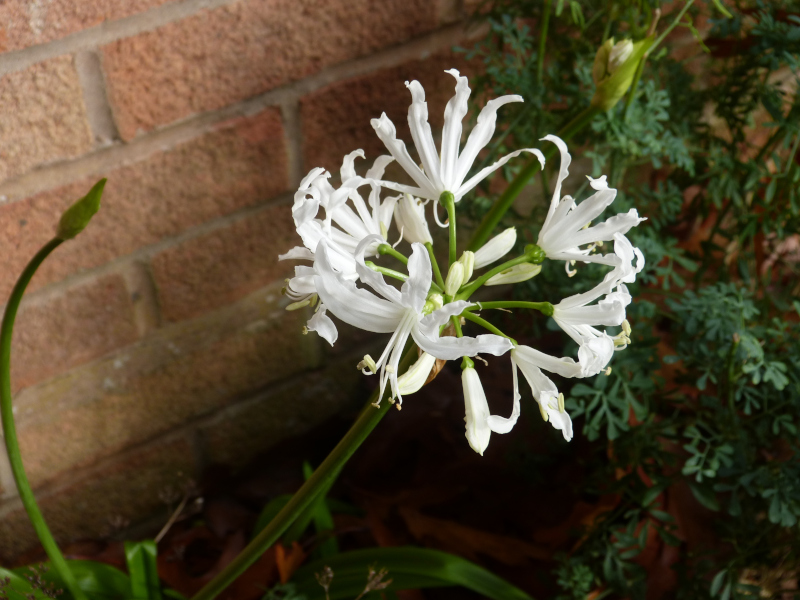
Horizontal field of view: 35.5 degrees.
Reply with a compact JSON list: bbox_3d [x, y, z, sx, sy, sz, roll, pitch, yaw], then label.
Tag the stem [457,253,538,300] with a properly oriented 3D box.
[{"bbox_3d":[0.045,-0.011,0.584,0.041,0.009,0.007,-30,0,11],"label":"stem"}]

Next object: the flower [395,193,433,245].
[{"bbox_3d":[0.008,-0.038,0.595,0.016,0.026,0.015,-29,0,0],"label":"flower"}]

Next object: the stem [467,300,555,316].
[{"bbox_3d":[0.052,0.004,0.586,0.040,0.006,0.006,2,0,7],"label":"stem"}]

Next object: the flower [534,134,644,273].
[{"bbox_3d":[0.090,-0.046,0.590,0.042,0.050,0.052,-16,42,-14],"label":"flower"}]

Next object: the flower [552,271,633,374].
[{"bbox_3d":[0.090,0.009,0.578,0.038,0.043,0.044,6,41,11],"label":"flower"}]

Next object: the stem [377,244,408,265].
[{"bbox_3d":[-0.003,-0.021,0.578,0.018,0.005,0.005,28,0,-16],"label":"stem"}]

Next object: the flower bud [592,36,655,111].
[{"bbox_3d":[0.120,-0.121,0.667,0.024,0.043,0.023,34,21,0],"label":"flower bud"}]

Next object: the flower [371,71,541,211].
[{"bbox_3d":[0.028,-0.078,0.600,0.080,0.055,0.043,-4,40,0],"label":"flower"}]

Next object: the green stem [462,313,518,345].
[{"bbox_3d":[0.042,0.013,0.584,0.028,0.004,0.004,32,90,14],"label":"green stem"}]

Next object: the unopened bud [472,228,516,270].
[{"bbox_3d":[0.045,-0.024,0.587,0.010,0.025,0.010,47,16,0],"label":"unopened bud"}]

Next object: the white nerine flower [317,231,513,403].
[{"bbox_3d":[0.006,0.008,0.545,0.084,0.062,0.050,3,41,8],"label":"white nerine flower"}]

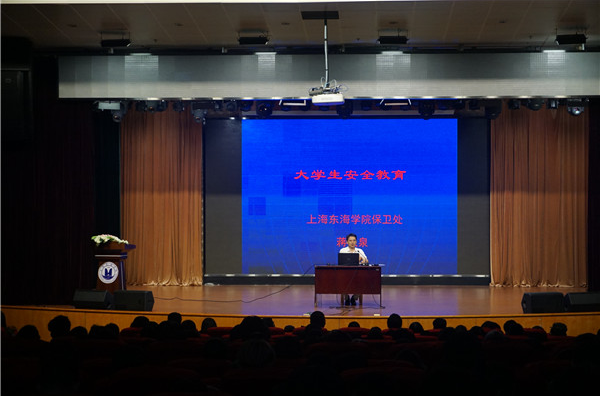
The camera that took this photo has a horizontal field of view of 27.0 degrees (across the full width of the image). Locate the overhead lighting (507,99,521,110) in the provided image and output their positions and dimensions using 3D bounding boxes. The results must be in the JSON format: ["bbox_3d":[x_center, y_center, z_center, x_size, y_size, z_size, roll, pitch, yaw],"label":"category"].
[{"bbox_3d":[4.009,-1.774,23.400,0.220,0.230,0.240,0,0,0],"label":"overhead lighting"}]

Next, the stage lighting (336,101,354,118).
[{"bbox_3d":[0.893,-1.768,24.600,0.330,0.430,0.320,0,0,3],"label":"stage lighting"}]

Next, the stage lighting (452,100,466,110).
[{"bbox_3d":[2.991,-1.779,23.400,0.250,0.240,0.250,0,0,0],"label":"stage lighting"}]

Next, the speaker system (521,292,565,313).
[{"bbox_3d":[4.217,1.827,21.700,0.660,0.370,0.400,0,0,-8],"label":"speaker system"}]

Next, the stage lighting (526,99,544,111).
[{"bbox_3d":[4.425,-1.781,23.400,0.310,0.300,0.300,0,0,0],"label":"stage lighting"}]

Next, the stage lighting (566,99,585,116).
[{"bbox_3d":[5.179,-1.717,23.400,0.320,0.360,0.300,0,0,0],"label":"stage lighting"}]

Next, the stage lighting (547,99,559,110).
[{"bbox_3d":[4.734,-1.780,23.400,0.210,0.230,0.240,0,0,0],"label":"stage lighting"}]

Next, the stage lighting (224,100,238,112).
[{"bbox_3d":[-1.303,-1.779,23.746,0.260,0.290,0.270,0,0,3],"label":"stage lighting"}]

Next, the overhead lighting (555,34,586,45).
[{"bbox_3d":[4.492,-2.639,20.700,0.500,0.220,0.280,0,0,0],"label":"overhead lighting"}]

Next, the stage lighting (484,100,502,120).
[{"bbox_3d":[3.633,-1.680,23.429,0.330,0.410,0.320,0,0,3],"label":"stage lighting"}]

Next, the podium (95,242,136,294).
[{"bbox_3d":[-3.430,1.404,23.200,0.620,1.160,0.500,0,0,12],"label":"podium"}]

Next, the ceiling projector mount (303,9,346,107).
[{"bbox_3d":[0.392,-2.226,20.200,0.680,1.470,0.580,0,0,3],"label":"ceiling projector mount"}]

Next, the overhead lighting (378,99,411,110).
[{"bbox_3d":[1.766,-1.811,23.200,0.560,0.220,0.280,0,0,0],"label":"overhead lighting"}]

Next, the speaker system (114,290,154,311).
[{"bbox_3d":[-2.965,1.830,22.303,0.600,0.335,0.420,0,0,15],"label":"speaker system"}]

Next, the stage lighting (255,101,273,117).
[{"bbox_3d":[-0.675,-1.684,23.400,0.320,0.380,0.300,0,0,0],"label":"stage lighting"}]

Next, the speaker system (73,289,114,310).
[{"bbox_3d":[-3.747,1.831,22.710,0.600,0.340,0.430,0,0,12],"label":"speaker system"}]

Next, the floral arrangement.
[{"bbox_3d":[-3.502,0.774,23.000,0.680,0.240,0.340,0,0,11],"label":"floral arrangement"}]

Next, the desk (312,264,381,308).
[{"bbox_3d":[0.920,1.623,23.200,1.210,0.750,0.600,0,0,3],"label":"desk"}]

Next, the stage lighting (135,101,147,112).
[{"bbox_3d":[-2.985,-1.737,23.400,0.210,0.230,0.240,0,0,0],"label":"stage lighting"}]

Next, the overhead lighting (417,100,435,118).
[{"bbox_3d":[2.503,-1.758,24.600,0.330,0.440,0.320,0,0,3],"label":"overhead lighting"}]

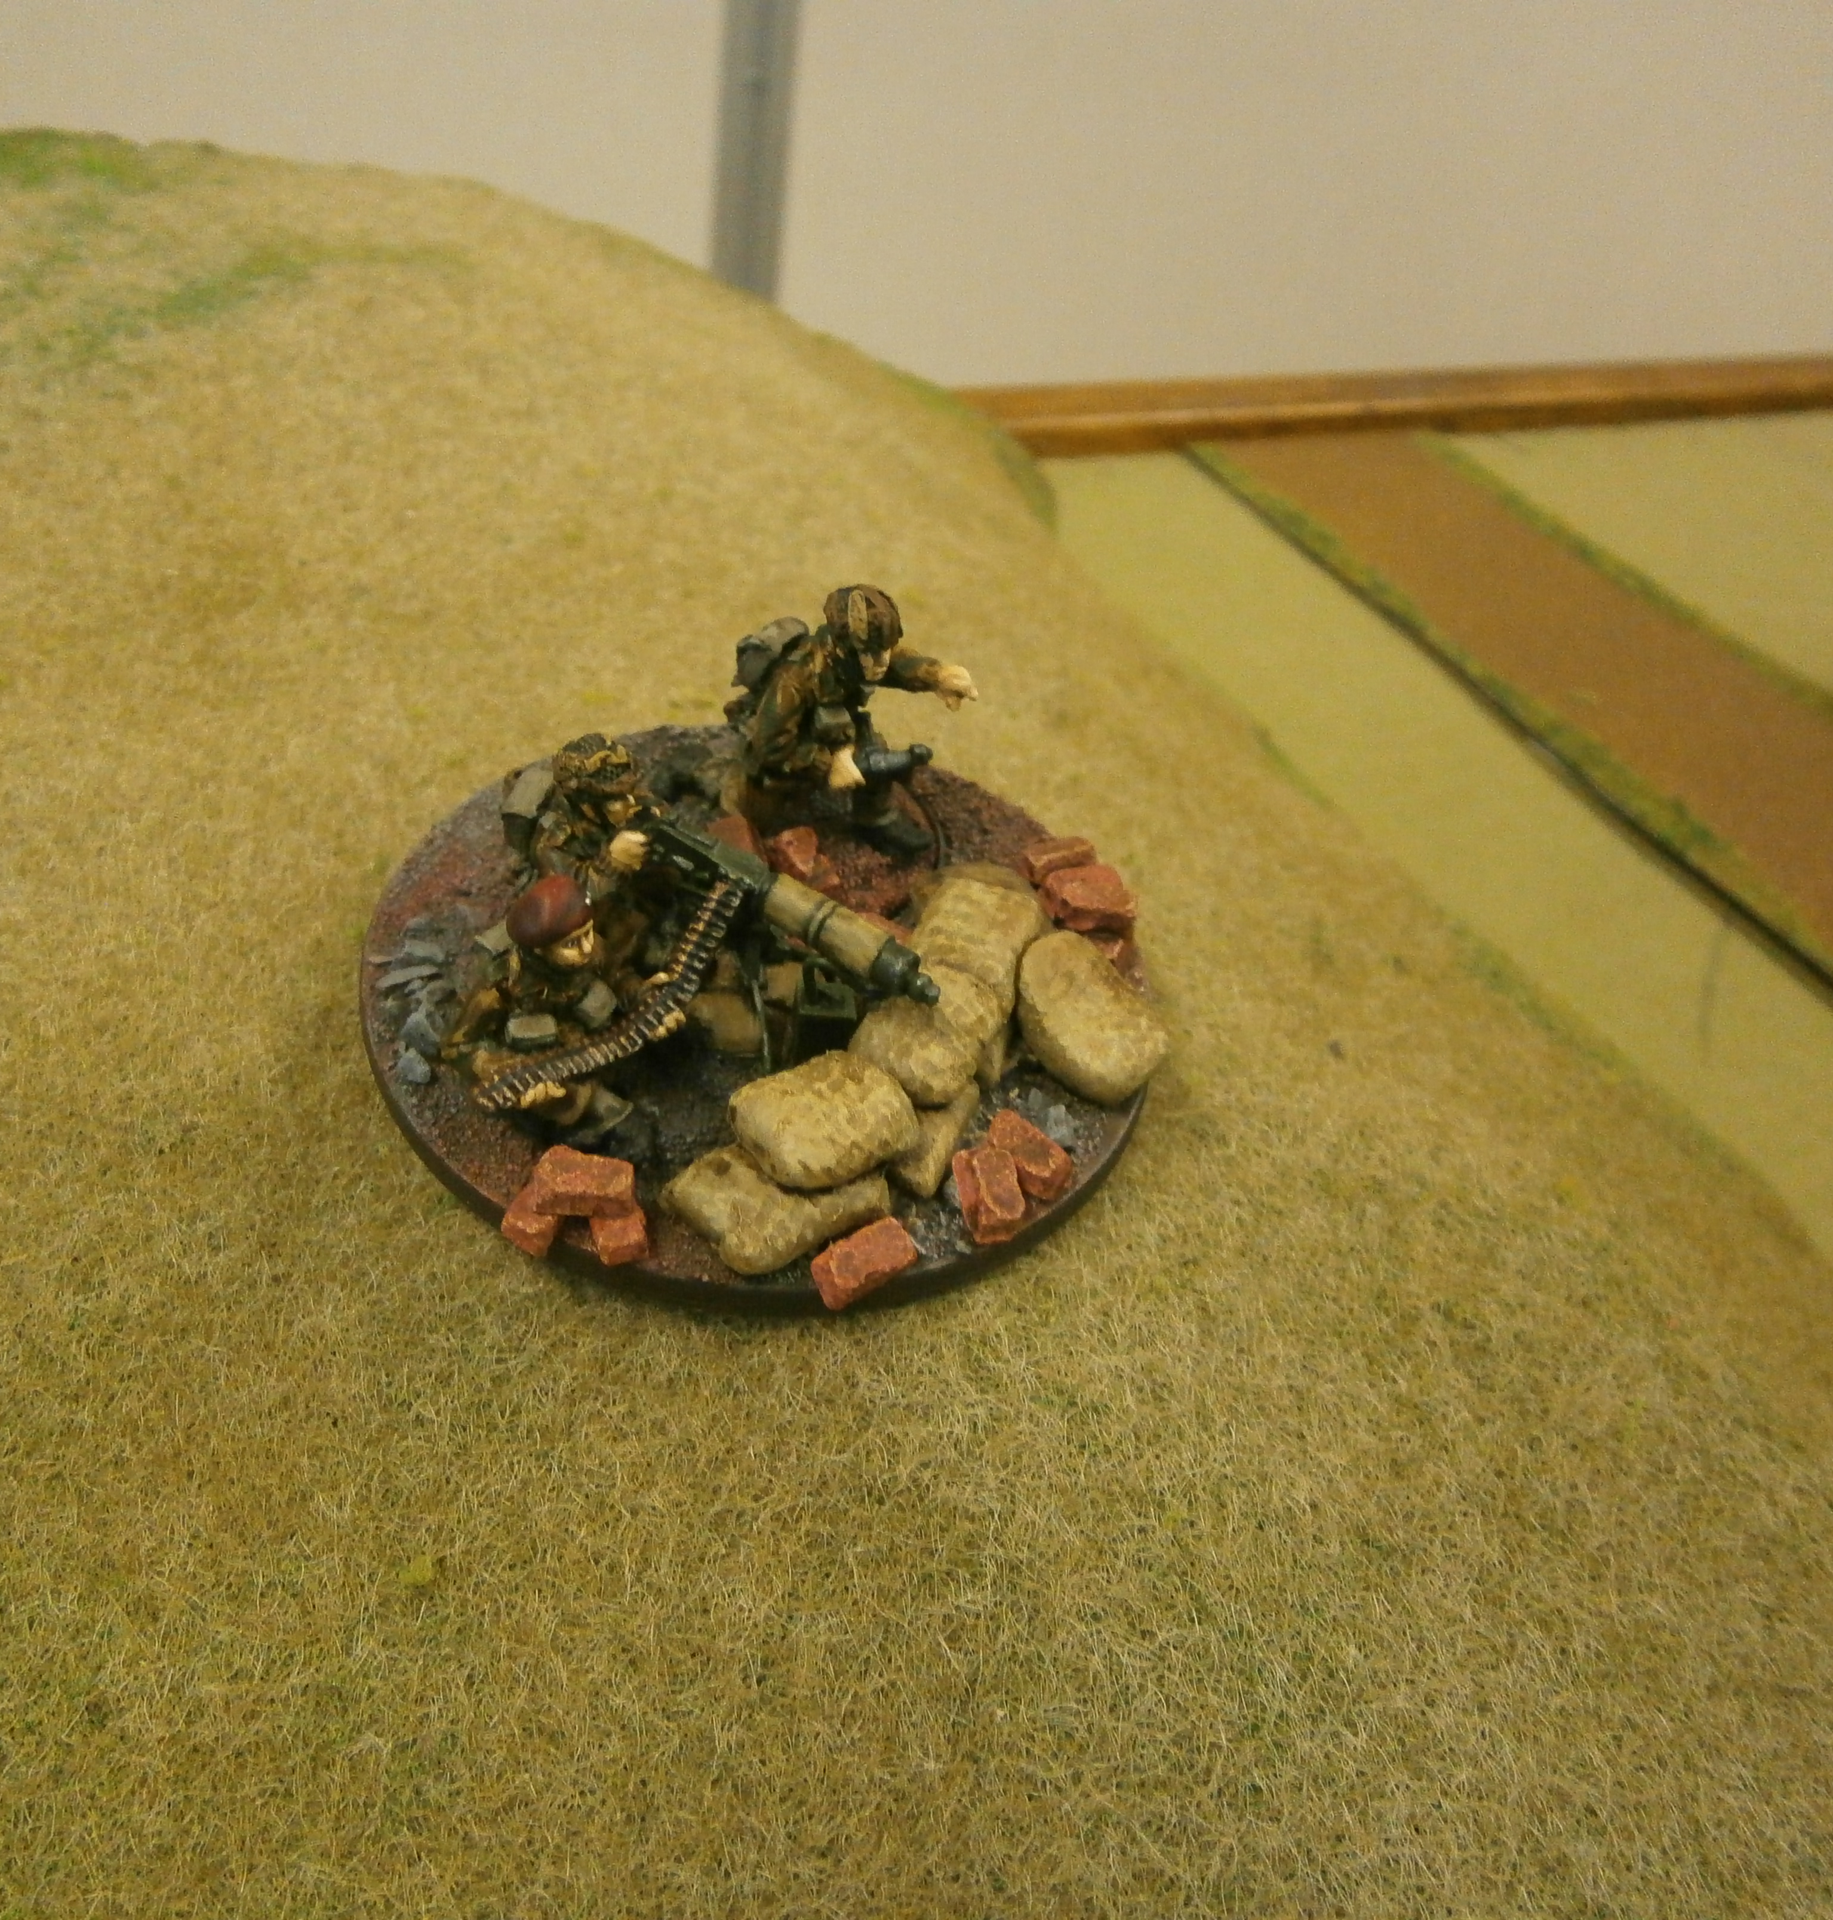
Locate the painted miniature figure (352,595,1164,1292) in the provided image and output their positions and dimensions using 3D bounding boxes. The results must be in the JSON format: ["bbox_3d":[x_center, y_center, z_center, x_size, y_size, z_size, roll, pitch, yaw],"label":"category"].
[{"bbox_3d":[-0.009,-0.006,0.140,0.061,0.024,0.060,29,46,18],"label":"painted miniature figure"}]

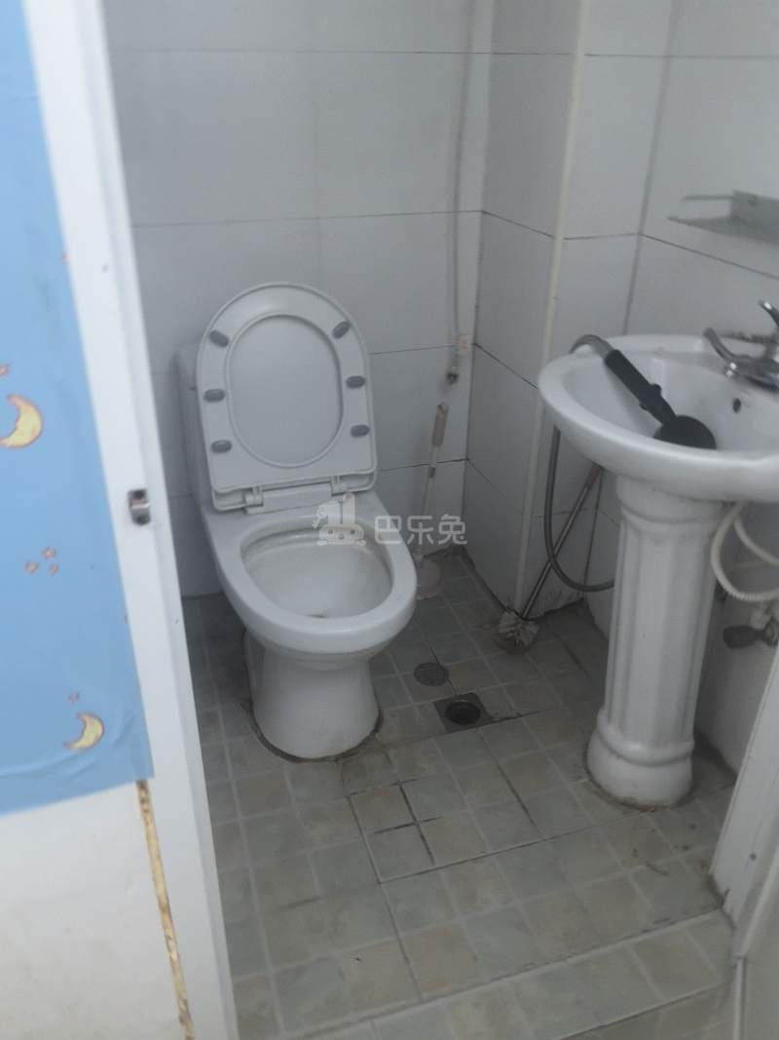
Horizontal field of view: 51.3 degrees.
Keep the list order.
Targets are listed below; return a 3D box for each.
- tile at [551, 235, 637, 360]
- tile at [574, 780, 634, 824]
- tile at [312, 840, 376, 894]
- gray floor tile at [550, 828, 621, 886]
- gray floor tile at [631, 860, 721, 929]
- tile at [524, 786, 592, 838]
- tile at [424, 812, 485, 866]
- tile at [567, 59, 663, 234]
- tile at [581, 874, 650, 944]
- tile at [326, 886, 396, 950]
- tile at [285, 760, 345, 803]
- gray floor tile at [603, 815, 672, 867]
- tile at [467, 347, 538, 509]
[{"bbox_3d":[0.408,-0.421,1.656,0.176,0.303,0.010,-9,31,-17],"label":"tile"},{"bbox_3d":[0.404,0.521,1.512,0.101,0.010,0.099,-8,29,-16],"label":"tile"},{"bbox_3d":[-0.078,0.587,1.367,0.092,0.010,0.092,-8,29,-15],"label":"tile"},{"bbox_3d":[0.334,0.576,1.383,0.096,0.010,0.096,-8,29,-16],"label":"gray floor tile"},{"bbox_3d":[0.459,0.606,1.323,0.095,0.010,0.095,-8,30,-15],"label":"gray floor tile"},{"bbox_3d":[0.299,0.528,1.459,0.095,0.010,0.095,-8,30,-15],"label":"tile"},{"bbox_3d":[0.114,0.556,1.415,0.093,0.010,0.093,-8,31,-15],"label":"tile"},{"bbox_3d":[0.414,-0.690,1.516,0.163,0.301,0.010,-9,31,-16],"label":"tile"},{"bbox_3d":[0.363,0.621,1.299,0.096,0.010,0.096,-8,29,-16],"label":"tile"},{"bbox_3d":[-0.048,0.628,1.275,0.096,0.010,0.096,-8,29,-16],"label":"tile"},{"bbox_3d":[-0.140,0.498,1.534,0.092,0.010,0.092,-8,29,-15],"label":"tile"},{"bbox_3d":[0.429,0.563,1.411,0.096,0.010,0.096,-8,29,-16],"label":"gray floor tile"},{"bbox_3d":[0.259,-0.218,1.899,0.010,0.306,0.325,-9,31,-16],"label":"tile"}]

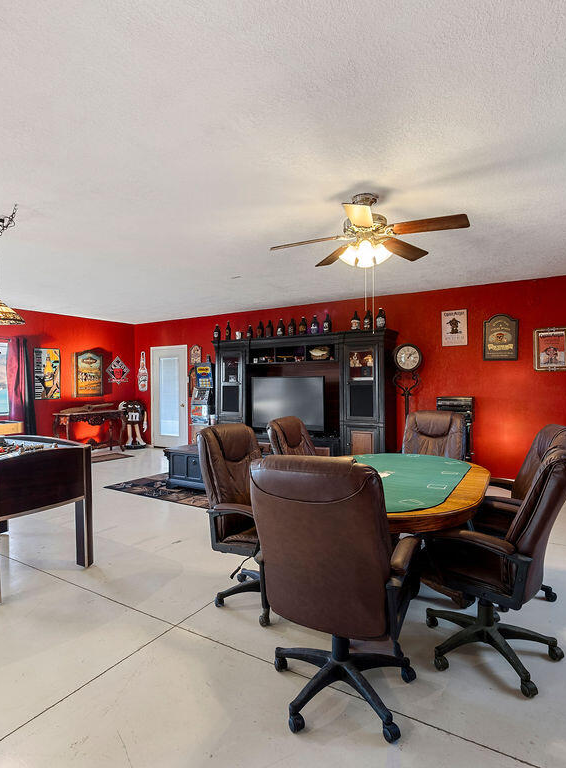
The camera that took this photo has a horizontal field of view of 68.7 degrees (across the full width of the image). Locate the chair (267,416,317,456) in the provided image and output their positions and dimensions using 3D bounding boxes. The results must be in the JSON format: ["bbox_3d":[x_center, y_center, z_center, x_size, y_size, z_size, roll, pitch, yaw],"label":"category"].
[{"bbox_3d":[0.292,0.795,3.111,0.737,1.076,0.658,-1,0,34],"label":"chair"}]

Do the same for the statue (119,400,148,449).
[{"bbox_3d":[-3.107,0.848,8.659,0.580,1.000,0.420,-1,0,-18],"label":"statue"}]

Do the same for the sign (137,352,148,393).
[{"bbox_3d":[-3.024,-0.260,8.934,0.319,0.857,0.030,-1,0,31],"label":"sign"}]

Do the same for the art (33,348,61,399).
[{"bbox_3d":[-4.221,-0.176,7.458,0.030,0.897,0.468,-1,0,31],"label":"art"}]

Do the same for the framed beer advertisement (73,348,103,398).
[{"bbox_3d":[-3.778,-0.203,8.039,0.110,0.909,0.562,0,1,32],"label":"framed beer advertisement"}]

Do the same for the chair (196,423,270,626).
[{"bbox_3d":[-0.124,0.812,2.630,0.700,1.100,0.660,0,0,25],"label":"chair"}]

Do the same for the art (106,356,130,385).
[{"bbox_3d":[-3.445,-0.281,8.677,0.025,0.591,0.589,0,1,32],"label":"art"}]

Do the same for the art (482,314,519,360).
[{"bbox_3d":[2.868,-0.609,5.446,0.404,0.606,0.035,0,0,30],"label":"art"}]

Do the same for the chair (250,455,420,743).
[{"bbox_3d":[0.267,0.814,1.832,0.660,1.100,0.720,0,0,24],"label":"chair"}]

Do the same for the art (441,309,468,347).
[{"bbox_3d":[2.350,-0.761,5.671,0.339,0.488,0.030,-1,0,31],"label":"art"}]

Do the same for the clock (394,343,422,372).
[{"bbox_3d":[1.770,-0.374,5.842,0.399,0.399,0.100,-1,0,31],"label":"clock"}]

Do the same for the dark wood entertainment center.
[{"bbox_3d":[0.271,0.293,6.554,2.930,2.070,0.660,0,0,30],"label":"dark wood entertainment center"}]

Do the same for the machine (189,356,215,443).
[{"bbox_3d":[-1.353,0.408,7.561,0.450,1.860,0.520,0,0,30],"label":"machine"}]

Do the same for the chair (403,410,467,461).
[{"bbox_3d":[1.242,0.778,3.575,0.658,1.076,0.737,-1,0,29],"label":"chair"}]

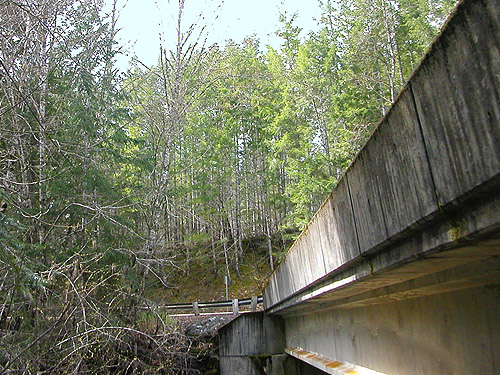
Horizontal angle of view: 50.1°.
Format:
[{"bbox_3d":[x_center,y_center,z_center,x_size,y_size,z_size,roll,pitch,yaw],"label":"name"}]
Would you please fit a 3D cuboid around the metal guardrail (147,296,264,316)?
[{"bbox_3d":[-2.181,5.792,25.701,8.100,0.760,0.800,-14,-20,38],"label":"metal guardrail"}]

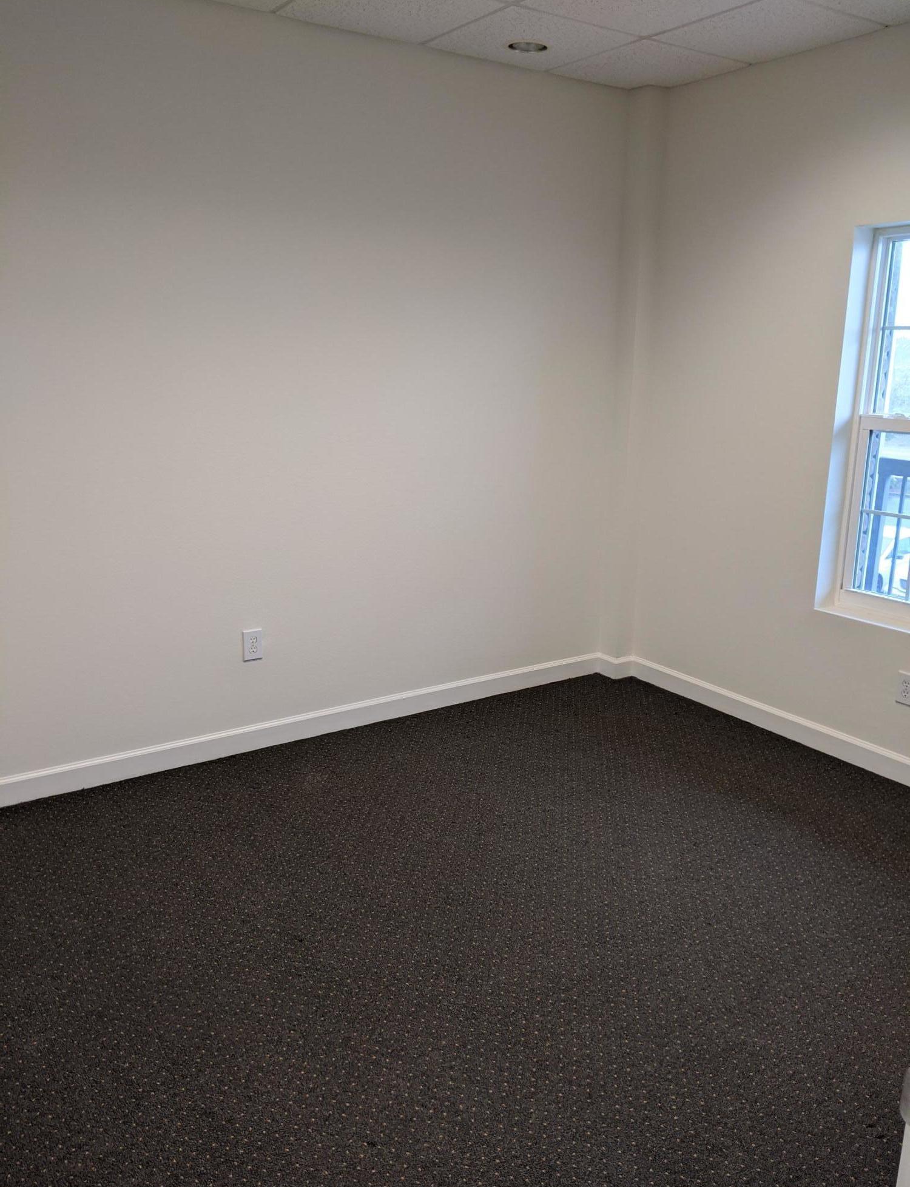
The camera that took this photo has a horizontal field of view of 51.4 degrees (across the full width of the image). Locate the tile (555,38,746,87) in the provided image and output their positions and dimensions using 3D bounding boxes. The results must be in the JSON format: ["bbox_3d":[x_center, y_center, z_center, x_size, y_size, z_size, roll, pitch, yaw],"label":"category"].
[{"bbox_3d":[0.793,-2.175,3.908,0.578,0.020,0.567,-9,18,-33],"label":"tile"}]

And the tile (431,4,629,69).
[{"bbox_3d":[0.288,-2.098,3.582,0.594,0.020,0.567,-9,18,-33],"label":"tile"}]

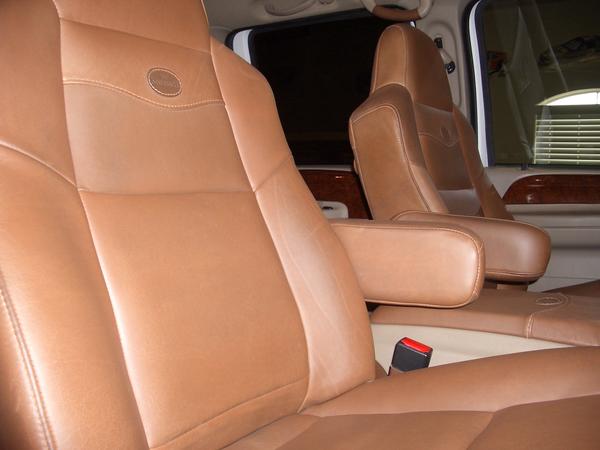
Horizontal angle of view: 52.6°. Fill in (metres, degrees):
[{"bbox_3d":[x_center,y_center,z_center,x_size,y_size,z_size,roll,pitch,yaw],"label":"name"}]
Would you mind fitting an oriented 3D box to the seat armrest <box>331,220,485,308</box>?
[{"bbox_3d":[0.117,0.054,0.961,0.335,0.117,0.090,1,4,25],"label":"seat armrest"}]

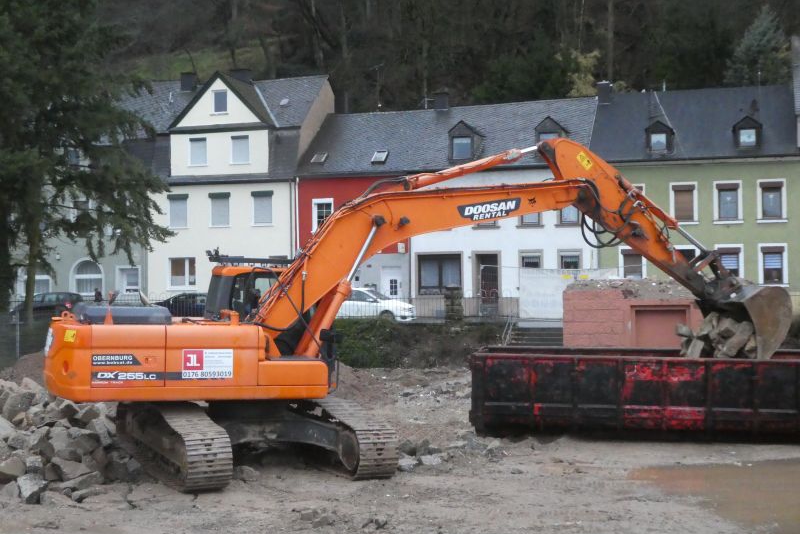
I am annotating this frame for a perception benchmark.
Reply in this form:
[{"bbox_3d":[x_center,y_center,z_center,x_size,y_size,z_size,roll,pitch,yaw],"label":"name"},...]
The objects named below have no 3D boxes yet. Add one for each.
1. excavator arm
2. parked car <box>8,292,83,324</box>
[{"bbox_3d":[2.329,-0.225,19.310,9.596,3.790,1.250,-1,0,-16],"label":"excavator arm"},{"bbox_3d":[-17.328,2.033,57.002,4.150,1.520,1.750,-1,0,20],"label":"parked car"}]

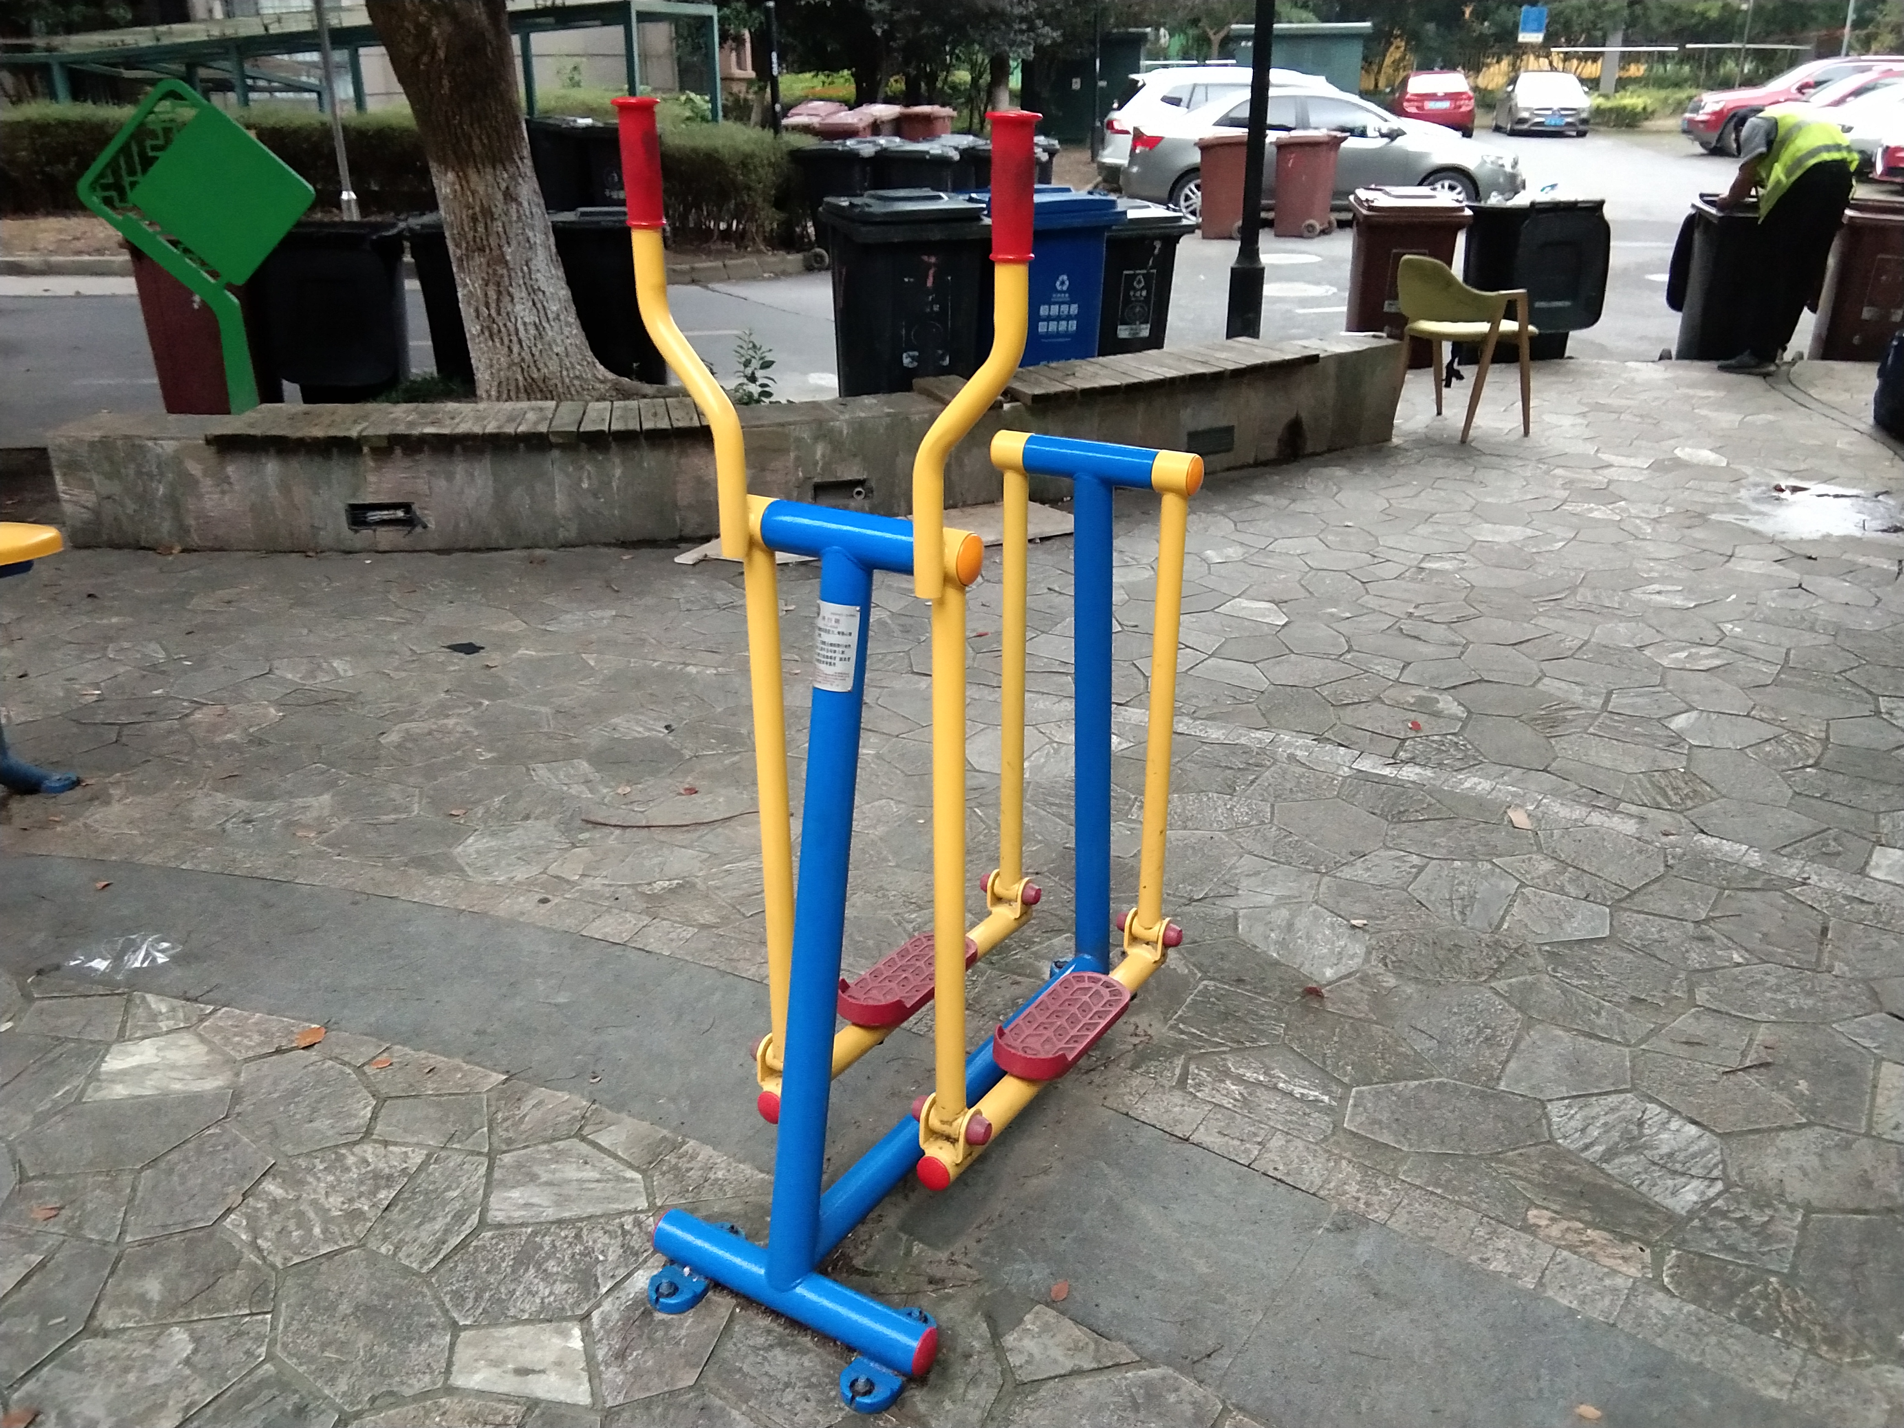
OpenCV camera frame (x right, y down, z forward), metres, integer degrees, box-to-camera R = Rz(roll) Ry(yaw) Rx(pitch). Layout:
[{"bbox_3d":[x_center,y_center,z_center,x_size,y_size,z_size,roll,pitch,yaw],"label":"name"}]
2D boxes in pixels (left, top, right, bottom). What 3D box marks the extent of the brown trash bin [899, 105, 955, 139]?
[{"bbox_3d":[-0.284,-6.665,20.387,0.620,1.000,0.700,5,23,14],"label":"brown trash bin"}]

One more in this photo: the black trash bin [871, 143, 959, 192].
[{"bbox_3d":[-0.316,-4.132,13.929,0.730,1.060,0.580,-1,21,-3],"label":"black trash bin"}]

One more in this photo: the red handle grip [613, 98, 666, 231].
[{"bbox_3d":[-0.363,-0.641,1.985,0.056,0.148,0.056,0,21,0],"label":"red handle grip"}]

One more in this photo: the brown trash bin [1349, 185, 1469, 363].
[{"bbox_3d":[2.697,-2.591,10.180,0.640,0.960,0.680,2,22,6],"label":"brown trash bin"}]

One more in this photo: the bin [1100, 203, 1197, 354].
[{"bbox_3d":[0.885,-2.085,8.740,0.500,0.980,0.580,-8,22,-20],"label":"bin"}]

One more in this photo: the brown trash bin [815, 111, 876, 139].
[{"bbox_3d":[-1.195,-6.183,19.187,0.620,1.000,0.700,0,22,2],"label":"brown trash bin"}]

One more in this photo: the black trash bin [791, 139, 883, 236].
[{"bbox_3d":[-0.895,-4.050,13.684,0.720,0.980,0.620,-3,22,-5],"label":"black trash bin"}]

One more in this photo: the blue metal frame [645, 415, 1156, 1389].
[{"bbox_3d":[0.020,0.155,2.350,0.420,1.040,1.060,12,25,27],"label":"blue metal frame"}]

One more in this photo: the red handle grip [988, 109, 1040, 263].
[{"bbox_3d":[0.064,-0.547,1.770,0.056,0.150,0.056,0,22,0],"label":"red handle grip"}]

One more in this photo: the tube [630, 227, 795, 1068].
[{"bbox_3d":[-0.306,-0.052,2.293,0.161,1.165,0.081,12,25,29],"label":"tube"}]

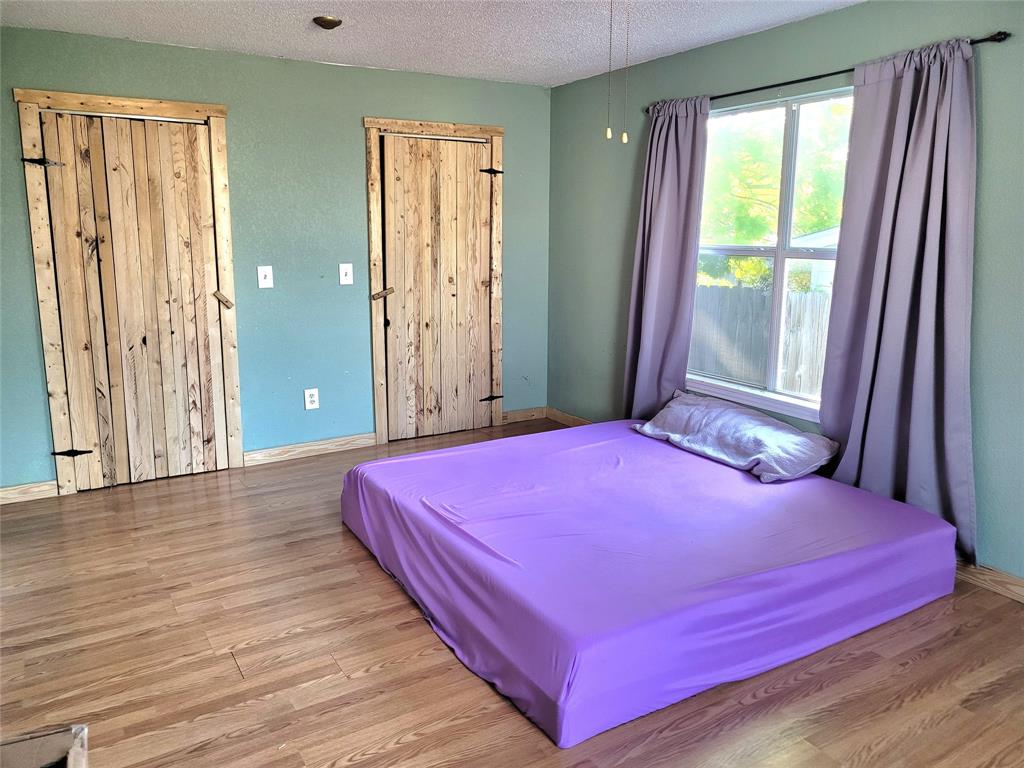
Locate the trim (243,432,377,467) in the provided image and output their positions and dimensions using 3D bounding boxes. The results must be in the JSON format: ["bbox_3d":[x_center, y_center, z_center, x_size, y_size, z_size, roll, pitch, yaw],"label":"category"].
[{"bbox_3d":[-1.295,0.427,5.007,0.870,0.093,0.020,-7,13,-30],"label":"trim"}]

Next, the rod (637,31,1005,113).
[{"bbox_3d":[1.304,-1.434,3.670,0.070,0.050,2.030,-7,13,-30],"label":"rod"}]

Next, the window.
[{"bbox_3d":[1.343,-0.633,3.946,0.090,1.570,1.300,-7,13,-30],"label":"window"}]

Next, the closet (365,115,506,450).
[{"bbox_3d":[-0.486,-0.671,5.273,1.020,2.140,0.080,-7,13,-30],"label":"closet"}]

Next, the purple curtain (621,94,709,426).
[{"bbox_3d":[0.896,-0.581,4.541,0.140,2.080,0.620,-7,13,-30],"label":"purple curtain"}]

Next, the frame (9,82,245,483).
[{"bbox_3d":[-2.079,-0.486,4.340,1.020,2.150,0.070,-7,13,-30],"label":"frame"}]

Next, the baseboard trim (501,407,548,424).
[{"bbox_3d":[0.109,0.257,5.828,0.400,0.090,0.020,-7,13,-30],"label":"baseboard trim"}]

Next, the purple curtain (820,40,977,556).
[{"bbox_3d":[1.670,-0.321,3.271,0.140,2.080,0.740,-7,13,-30],"label":"purple curtain"}]

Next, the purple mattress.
[{"bbox_3d":[0.459,0.635,3.525,1.940,0.285,2.050,-7,13,-30],"label":"purple mattress"}]

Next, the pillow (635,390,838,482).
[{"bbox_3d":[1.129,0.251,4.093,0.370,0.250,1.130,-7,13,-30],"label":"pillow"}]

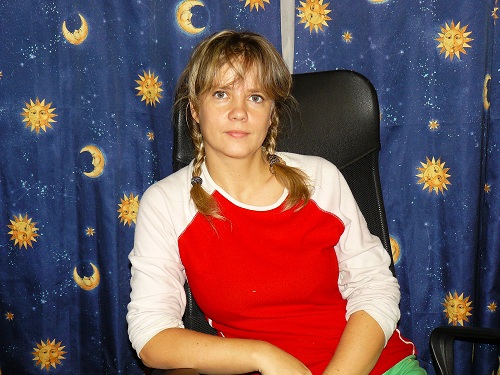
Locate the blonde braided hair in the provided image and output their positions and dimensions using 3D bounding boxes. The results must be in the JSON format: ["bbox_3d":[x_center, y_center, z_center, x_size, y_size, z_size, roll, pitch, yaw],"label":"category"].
[{"bbox_3d":[-0.014,-0.120,1.625,0.235,0.320,0.225,1,7,-7],"label":"blonde braided hair"}]

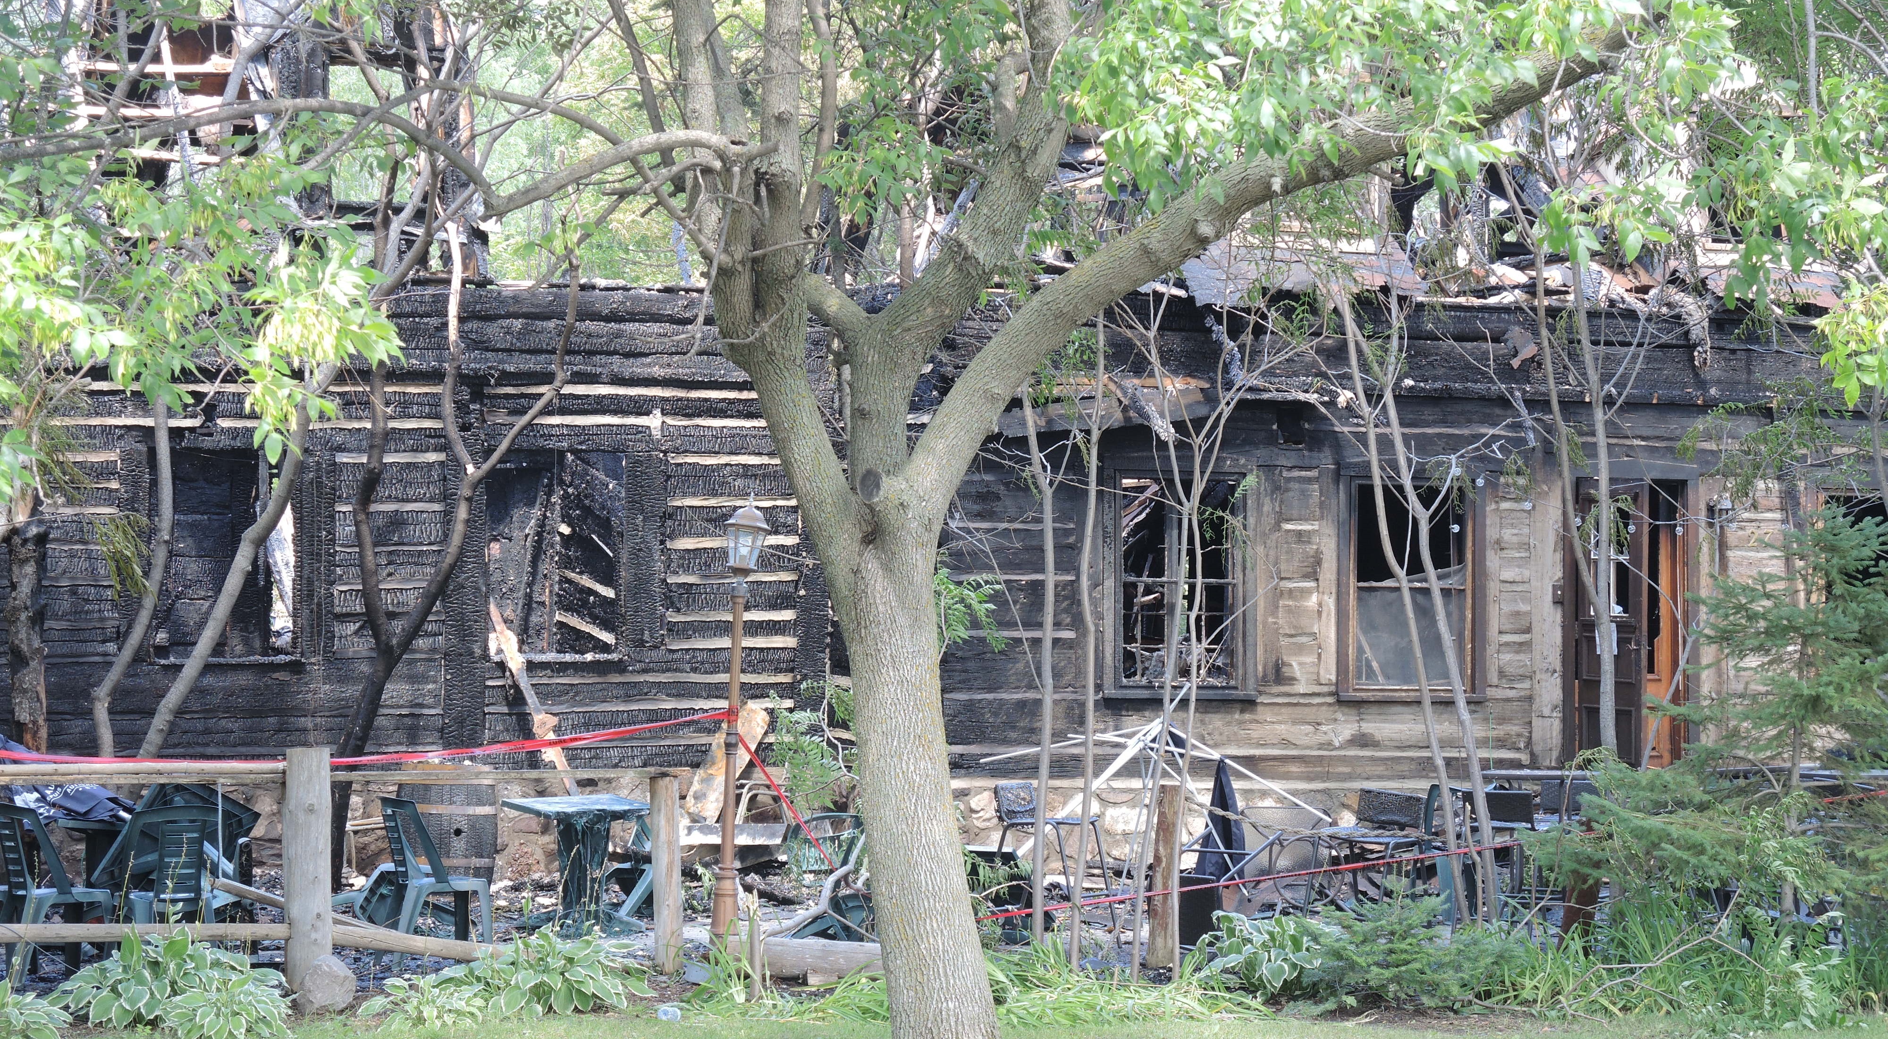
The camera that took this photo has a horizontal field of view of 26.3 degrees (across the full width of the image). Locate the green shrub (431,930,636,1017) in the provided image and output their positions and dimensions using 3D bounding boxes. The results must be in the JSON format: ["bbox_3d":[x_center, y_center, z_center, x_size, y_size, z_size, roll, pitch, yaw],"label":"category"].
[{"bbox_3d":[-1.971,2.173,19.400,0.950,0.370,0.800,0,-2,0],"label":"green shrub"}]

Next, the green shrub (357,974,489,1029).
[{"bbox_3d":[-2.248,2.076,17.400,0.570,0.220,0.520,0,-2,-7],"label":"green shrub"}]

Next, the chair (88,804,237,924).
[{"bbox_3d":[-3.764,1.802,19.600,0.460,0.850,0.530,1,-3,-21],"label":"chair"}]

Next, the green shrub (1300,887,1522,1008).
[{"bbox_3d":[2.316,2.088,19.800,1.020,0.570,0.950,0,-2,0],"label":"green shrub"}]

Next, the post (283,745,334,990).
[{"bbox_3d":[-2.914,1.606,18.500,0.215,1.140,0.215,0,-2,-9],"label":"post"}]

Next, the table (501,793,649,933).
[{"bbox_3d":[-2.207,2.065,24.200,0.680,0.700,0.680,1,-3,-31],"label":"table"}]

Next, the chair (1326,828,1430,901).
[{"bbox_3d":[2.378,1.920,22.400,0.460,0.880,0.500,-1,-3,25],"label":"chair"}]

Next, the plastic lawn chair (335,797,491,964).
[{"bbox_3d":[-2.548,1.829,20.300,0.510,0.850,0.460,1,-3,-23],"label":"plastic lawn chair"}]

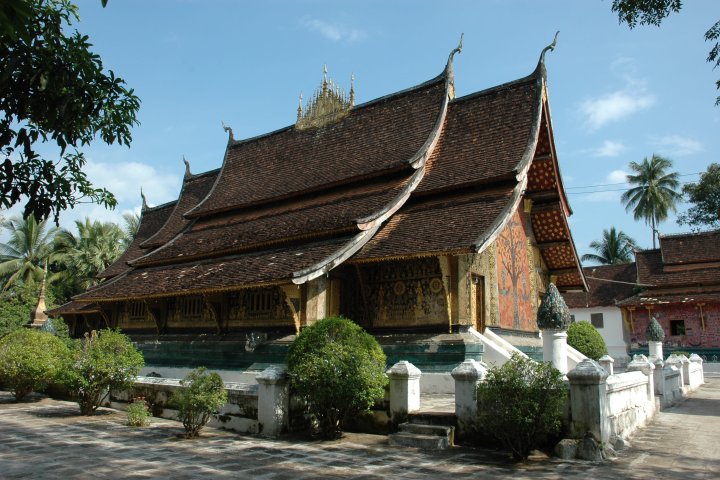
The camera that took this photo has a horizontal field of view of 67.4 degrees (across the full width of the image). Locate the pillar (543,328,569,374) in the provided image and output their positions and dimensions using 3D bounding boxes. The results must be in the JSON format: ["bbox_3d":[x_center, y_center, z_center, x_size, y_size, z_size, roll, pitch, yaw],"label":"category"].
[{"bbox_3d":[4.771,2.833,13.074,0.643,1.314,0.643,-7,-14,35],"label":"pillar"}]

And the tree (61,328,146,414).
[{"bbox_3d":[-6.199,3.096,12.782,1.989,1.931,1.989,-7,-14,35],"label":"tree"}]

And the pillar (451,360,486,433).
[{"bbox_3d":[1.902,2.726,9.342,0.500,1.270,0.500,-7,-14,35],"label":"pillar"}]

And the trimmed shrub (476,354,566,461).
[{"bbox_3d":[2.407,2.457,7.941,1.326,1.455,1.326,-7,-14,35],"label":"trimmed shrub"}]

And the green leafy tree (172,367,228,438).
[{"bbox_3d":[-2.998,3.002,10.053,1.070,1.300,1.000,1,-11,0],"label":"green leafy tree"}]

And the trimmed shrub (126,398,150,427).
[{"bbox_3d":[-4.652,3.635,11.404,0.500,0.560,0.480,1,-11,0],"label":"trimmed shrub"}]

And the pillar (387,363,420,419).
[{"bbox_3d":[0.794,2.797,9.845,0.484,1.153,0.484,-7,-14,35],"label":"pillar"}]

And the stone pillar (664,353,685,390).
[{"bbox_3d":[11.667,5.008,20.002,0.550,1.450,0.550,-7,-14,35],"label":"stone pillar"}]

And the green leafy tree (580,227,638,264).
[{"bbox_3d":[25.143,5.701,53.868,6.200,14.000,6.200,1,-11,0],"label":"green leafy tree"}]

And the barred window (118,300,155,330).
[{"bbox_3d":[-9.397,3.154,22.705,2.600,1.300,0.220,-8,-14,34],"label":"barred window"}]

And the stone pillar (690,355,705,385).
[{"bbox_3d":[17.137,6.587,27.502,0.550,1.450,0.550,-7,-14,35],"label":"stone pillar"}]

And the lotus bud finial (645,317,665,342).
[{"bbox_3d":[13.140,3.978,23.999,0.857,1.103,0.857,-7,-14,35],"label":"lotus bud finial"}]

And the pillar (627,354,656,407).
[{"bbox_3d":[7.414,3.688,14.159,0.632,1.342,0.632,-7,-14,35],"label":"pillar"}]

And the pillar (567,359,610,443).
[{"bbox_3d":[3.999,2.866,9.456,0.550,1.480,0.550,-7,-14,35],"label":"pillar"}]

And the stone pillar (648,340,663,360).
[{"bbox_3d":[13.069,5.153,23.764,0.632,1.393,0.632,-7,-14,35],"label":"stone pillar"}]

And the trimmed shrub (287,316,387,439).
[{"bbox_3d":[-0.420,2.580,10.149,1.870,2.220,1.800,1,-11,0],"label":"trimmed shrub"}]

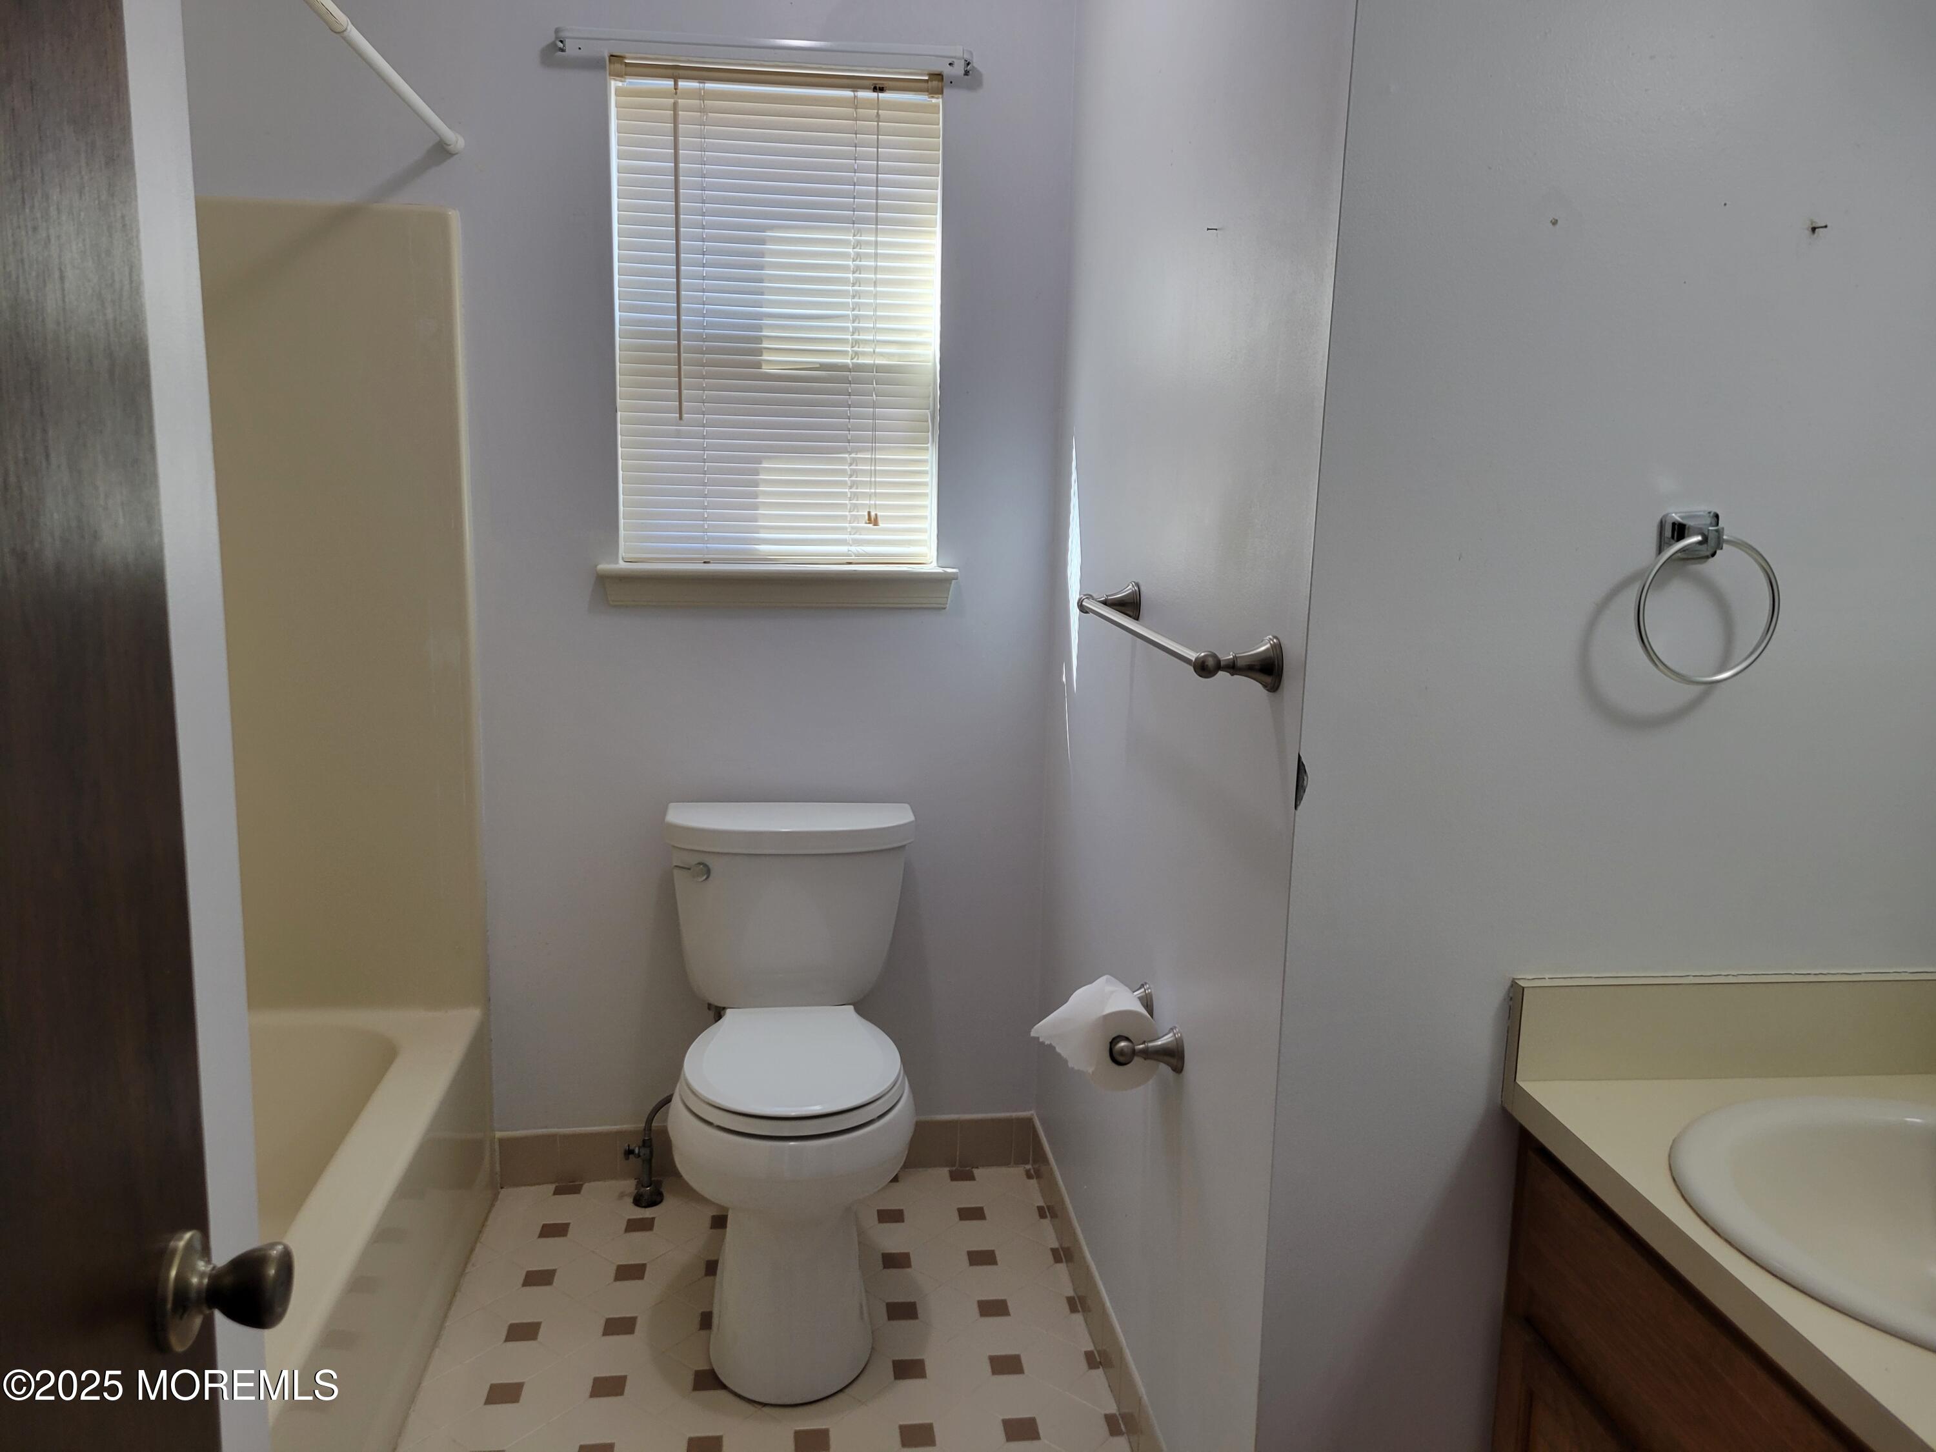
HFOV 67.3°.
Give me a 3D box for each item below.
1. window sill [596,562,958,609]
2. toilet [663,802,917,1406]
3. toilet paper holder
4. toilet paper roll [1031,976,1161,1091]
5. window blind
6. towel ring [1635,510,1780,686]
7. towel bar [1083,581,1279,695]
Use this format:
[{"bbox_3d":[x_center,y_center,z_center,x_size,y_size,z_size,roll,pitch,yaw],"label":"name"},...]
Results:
[{"bbox_3d":[-0.337,-0.250,2.632,0.645,0.078,0.085,0,11,-7],"label":"window sill"},{"bbox_3d":[-0.296,0.579,2.422,0.444,0.758,0.710,0,11,-7],"label":"toilet"},{"bbox_3d":[0.219,0.400,1.933,0.087,0.058,0.208,0,11,-8],"label":"toilet paper holder"},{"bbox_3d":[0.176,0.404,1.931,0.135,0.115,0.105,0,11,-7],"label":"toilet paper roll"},{"bbox_3d":[-0.334,-0.711,2.562,0.563,0.845,0.045,0,11,-7],"label":"window blind"},{"bbox_3d":[0.715,-0.124,1.415,0.152,0.168,0.062,0,11,-7],"label":"towel ring"},{"bbox_3d":[0.237,-0.119,1.794,0.086,0.057,0.662,0,11,-8],"label":"towel bar"}]

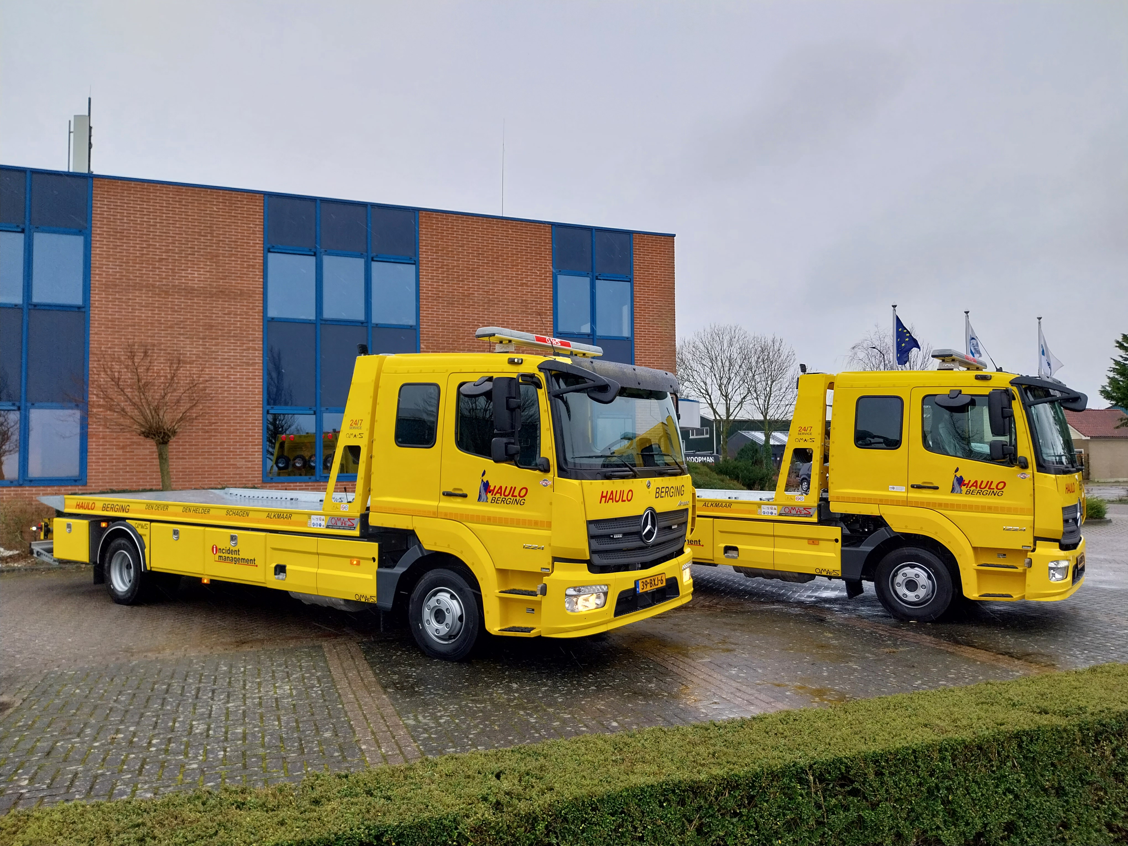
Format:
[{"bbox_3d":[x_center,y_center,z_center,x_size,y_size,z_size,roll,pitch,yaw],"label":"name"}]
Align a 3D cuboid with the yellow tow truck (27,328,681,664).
[{"bbox_3d":[-2.762,0.699,9.802,8.630,2.880,2.500,-2,-3,33],"label":"yellow tow truck"}]

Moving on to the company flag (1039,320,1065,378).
[{"bbox_3d":[15.703,-2.314,27.300,0.830,1.800,0.500,-1,-3,30],"label":"company flag"}]

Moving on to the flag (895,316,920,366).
[{"bbox_3d":[10.344,-2.467,25.500,0.800,1.520,0.450,-1,-2,22],"label":"flag"}]

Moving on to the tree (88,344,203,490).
[{"bbox_3d":[-7.506,0.468,15.276,2.100,3.795,2.000,1,-3,-26],"label":"tree"}]

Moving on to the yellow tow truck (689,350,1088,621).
[{"bbox_3d":[2.105,0.759,11.548,8.630,2.880,2.500,-2,-3,36],"label":"yellow tow truck"}]

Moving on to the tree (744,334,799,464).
[{"bbox_3d":[9.222,-0.363,38.144,3.200,7.214,3.100,-1,-2,14],"label":"tree"}]

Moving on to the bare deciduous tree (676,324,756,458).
[{"bbox_3d":[6.929,-0.597,38.153,3.900,7.693,3.700,-1,-2,10],"label":"bare deciduous tree"}]

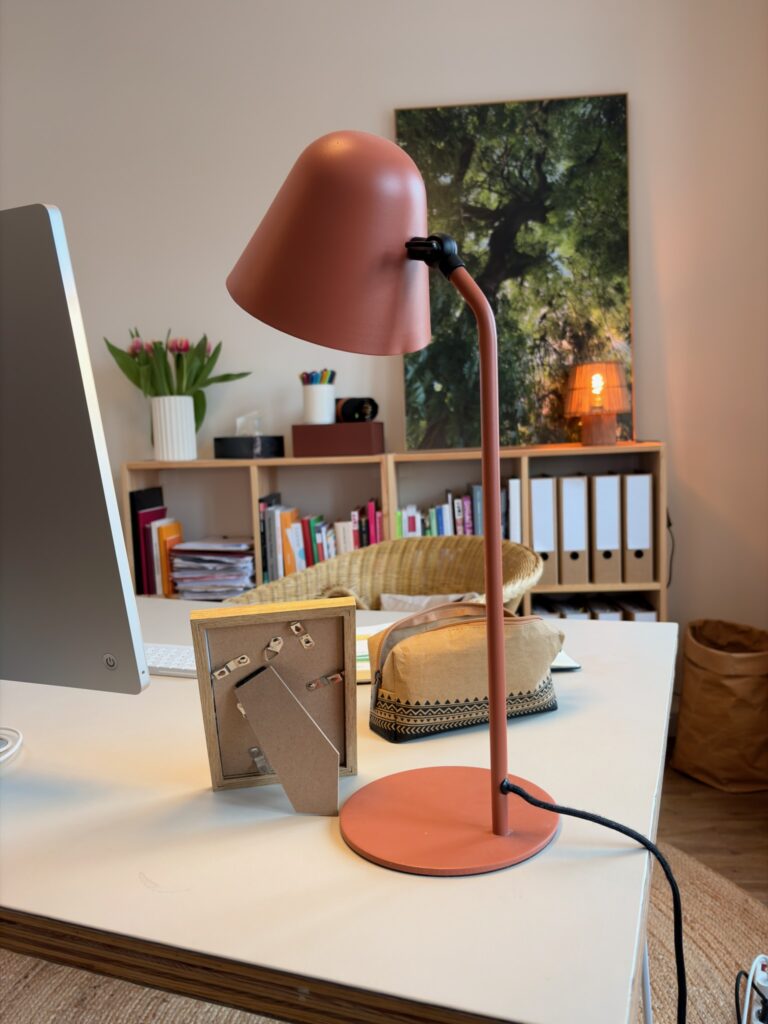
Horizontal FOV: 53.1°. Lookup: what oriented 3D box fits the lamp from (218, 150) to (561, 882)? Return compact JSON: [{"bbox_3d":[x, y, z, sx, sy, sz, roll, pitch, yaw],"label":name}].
[{"bbox_3d":[-0.002,-0.024,0.571,0.250,0.500,0.167,2,7,38],"label":"lamp"}]

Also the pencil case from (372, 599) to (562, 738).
[{"bbox_3d":[0.085,0.152,0.775,0.198,0.107,0.070,-4,6,-23],"label":"pencil case"}]

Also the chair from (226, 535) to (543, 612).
[{"bbox_3d":[0.036,0.438,1.627,0.620,0.770,0.600,0,6,24],"label":"chair"}]

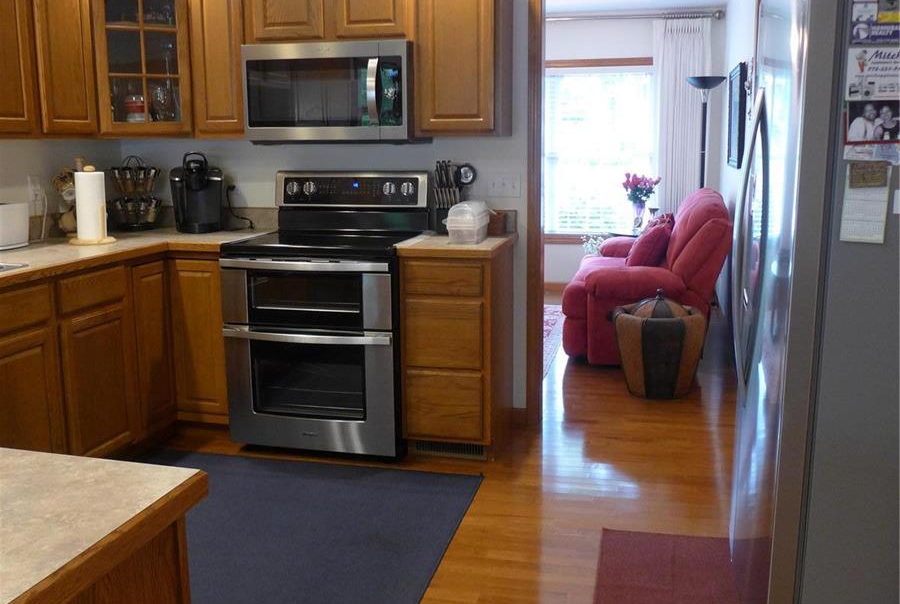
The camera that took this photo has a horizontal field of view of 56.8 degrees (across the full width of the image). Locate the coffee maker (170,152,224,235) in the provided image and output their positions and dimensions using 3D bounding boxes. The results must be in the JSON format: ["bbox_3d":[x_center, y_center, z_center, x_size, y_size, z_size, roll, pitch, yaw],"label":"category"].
[{"bbox_3d":[-1.239,-0.528,4.083,0.245,0.365,0.285,-3,11,-12],"label":"coffee maker"}]

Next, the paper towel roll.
[{"bbox_3d":[-1.583,-0.423,3.671,0.126,0.280,0.126,0,11,0],"label":"paper towel roll"}]

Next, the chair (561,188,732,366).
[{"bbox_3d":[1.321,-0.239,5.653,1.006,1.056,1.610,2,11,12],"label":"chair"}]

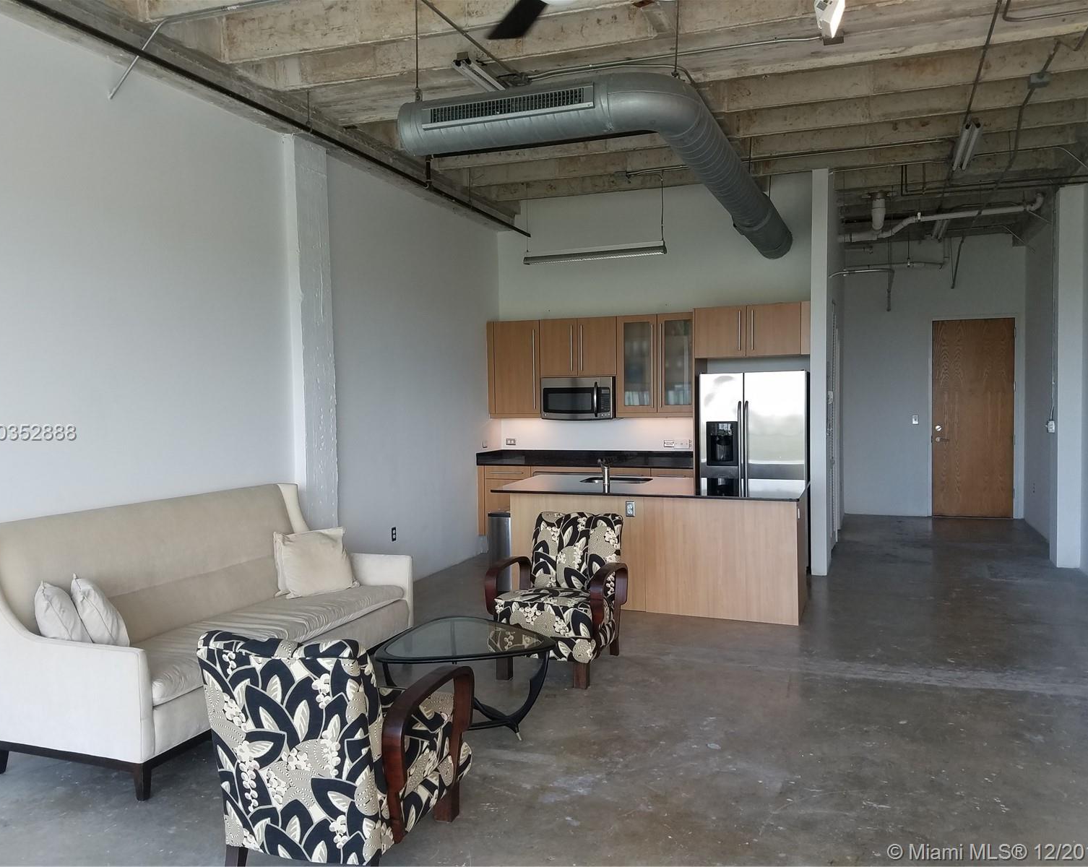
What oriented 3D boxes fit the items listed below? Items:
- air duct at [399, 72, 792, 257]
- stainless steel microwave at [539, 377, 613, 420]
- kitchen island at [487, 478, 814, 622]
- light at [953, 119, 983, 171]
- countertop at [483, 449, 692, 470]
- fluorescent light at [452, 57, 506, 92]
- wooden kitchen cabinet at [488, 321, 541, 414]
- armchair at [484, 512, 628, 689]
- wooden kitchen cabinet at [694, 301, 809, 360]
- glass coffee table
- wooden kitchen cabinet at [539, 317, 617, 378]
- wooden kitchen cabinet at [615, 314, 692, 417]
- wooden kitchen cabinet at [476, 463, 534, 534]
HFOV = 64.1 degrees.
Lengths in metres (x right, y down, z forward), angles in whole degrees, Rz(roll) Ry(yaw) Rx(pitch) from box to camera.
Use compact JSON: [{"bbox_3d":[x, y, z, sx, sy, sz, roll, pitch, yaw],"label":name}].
[{"bbox_3d":[0.759,-1.715,6.386,1.597,0.284,4.599,0,3,21],"label":"air duct"},{"bbox_3d":[0.396,-0.357,8.833,0.757,0.410,0.424,0,3,21],"label":"stainless steel microwave"},{"bbox_3d":[0.801,0.827,6.318,2.108,0.899,1.055,0,3,21],"label":"kitchen island"},{"bbox_3d":[3.047,-2.078,6.283,0.121,0.086,1.231,0,3,21],"label":"light"},{"bbox_3d":[0.443,0.246,8.431,2.115,0.112,0.624,0,3,21],"label":"countertop"},{"bbox_3d":[-0.193,-1.945,4.976,0.120,0.095,1.220,0,3,21],"label":"fluorescent light"},{"bbox_3d":[-0.262,-0.669,9.149,0.579,1.004,0.308,0,3,21],"label":"wooden kitchen cabinet"},{"bbox_3d":[0.116,0.972,5.236,0.727,0.883,0.848,0,3,21],"label":"armchair"},{"bbox_3d":[1.883,-0.910,7.849,0.972,0.440,0.564,0,3,21],"label":"wooden kitchen cabinet"},{"bbox_3d":[-0.342,1.236,4.216,0.806,0.464,0.798,0,3,21],"label":"glass coffee table"},{"bbox_3d":[0.388,-0.846,8.549,0.777,0.552,0.334,0,3,21],"label":"wooden kitchen cabinet"},{"bbox_3d":[1.127,-0.666,8.601,0.754,0.999,0.323,0,3,21],"label":"wooden kitchen cabinet"},{"bbox_3d":[-0.269,0.643,8.728,0.571,0.687,0.599,0,3,21],"label":"wooden kitchen cabinet"}]

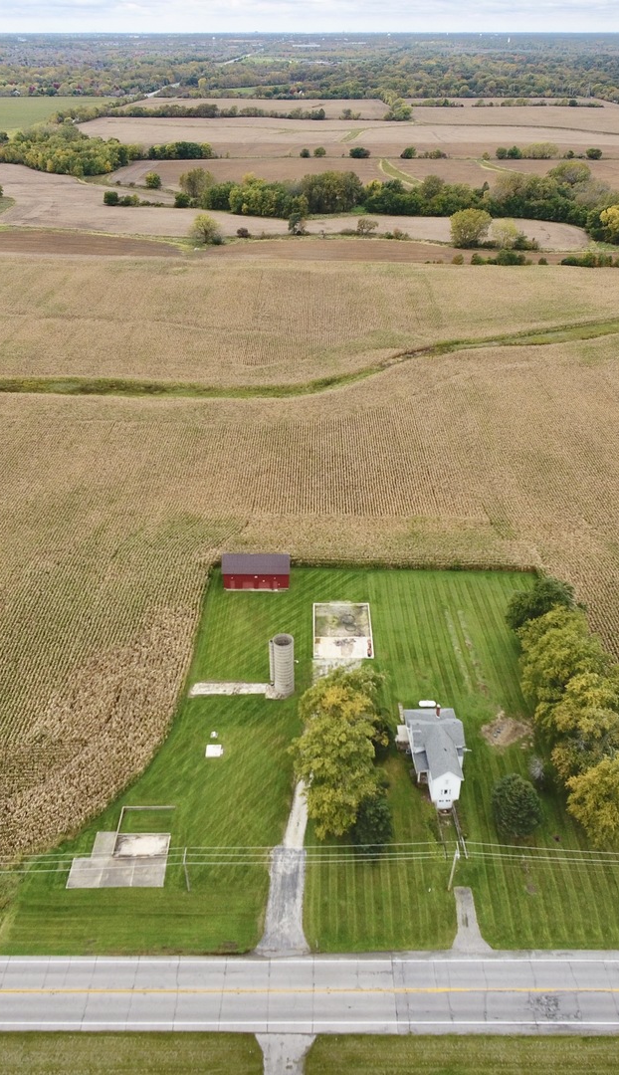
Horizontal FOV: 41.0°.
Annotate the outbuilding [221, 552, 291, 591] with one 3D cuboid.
[{"bbox_3d":[-11.700,6.510,185.880,14.800,6.400,8.800,0,32,0],"label":"outbuilding"}]

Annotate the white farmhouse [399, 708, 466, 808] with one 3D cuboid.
[{"bbox_3d":[21.300,35.480,138.300,9.400,6.900,19.000,0,32,0],"label":"white farmhouse"}]

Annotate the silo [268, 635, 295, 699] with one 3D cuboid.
[{"bbox_3d":[-5.050,23.580,152.950,4.430,11.760,3.880,0,32,0],"label":"silo"}]

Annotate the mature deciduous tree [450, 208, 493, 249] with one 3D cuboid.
[{"bbox_3d":[91.570,-175.860,470.550,23.800,21.400,22.800,0,32,0],"label":"mature deciduous tree"}]

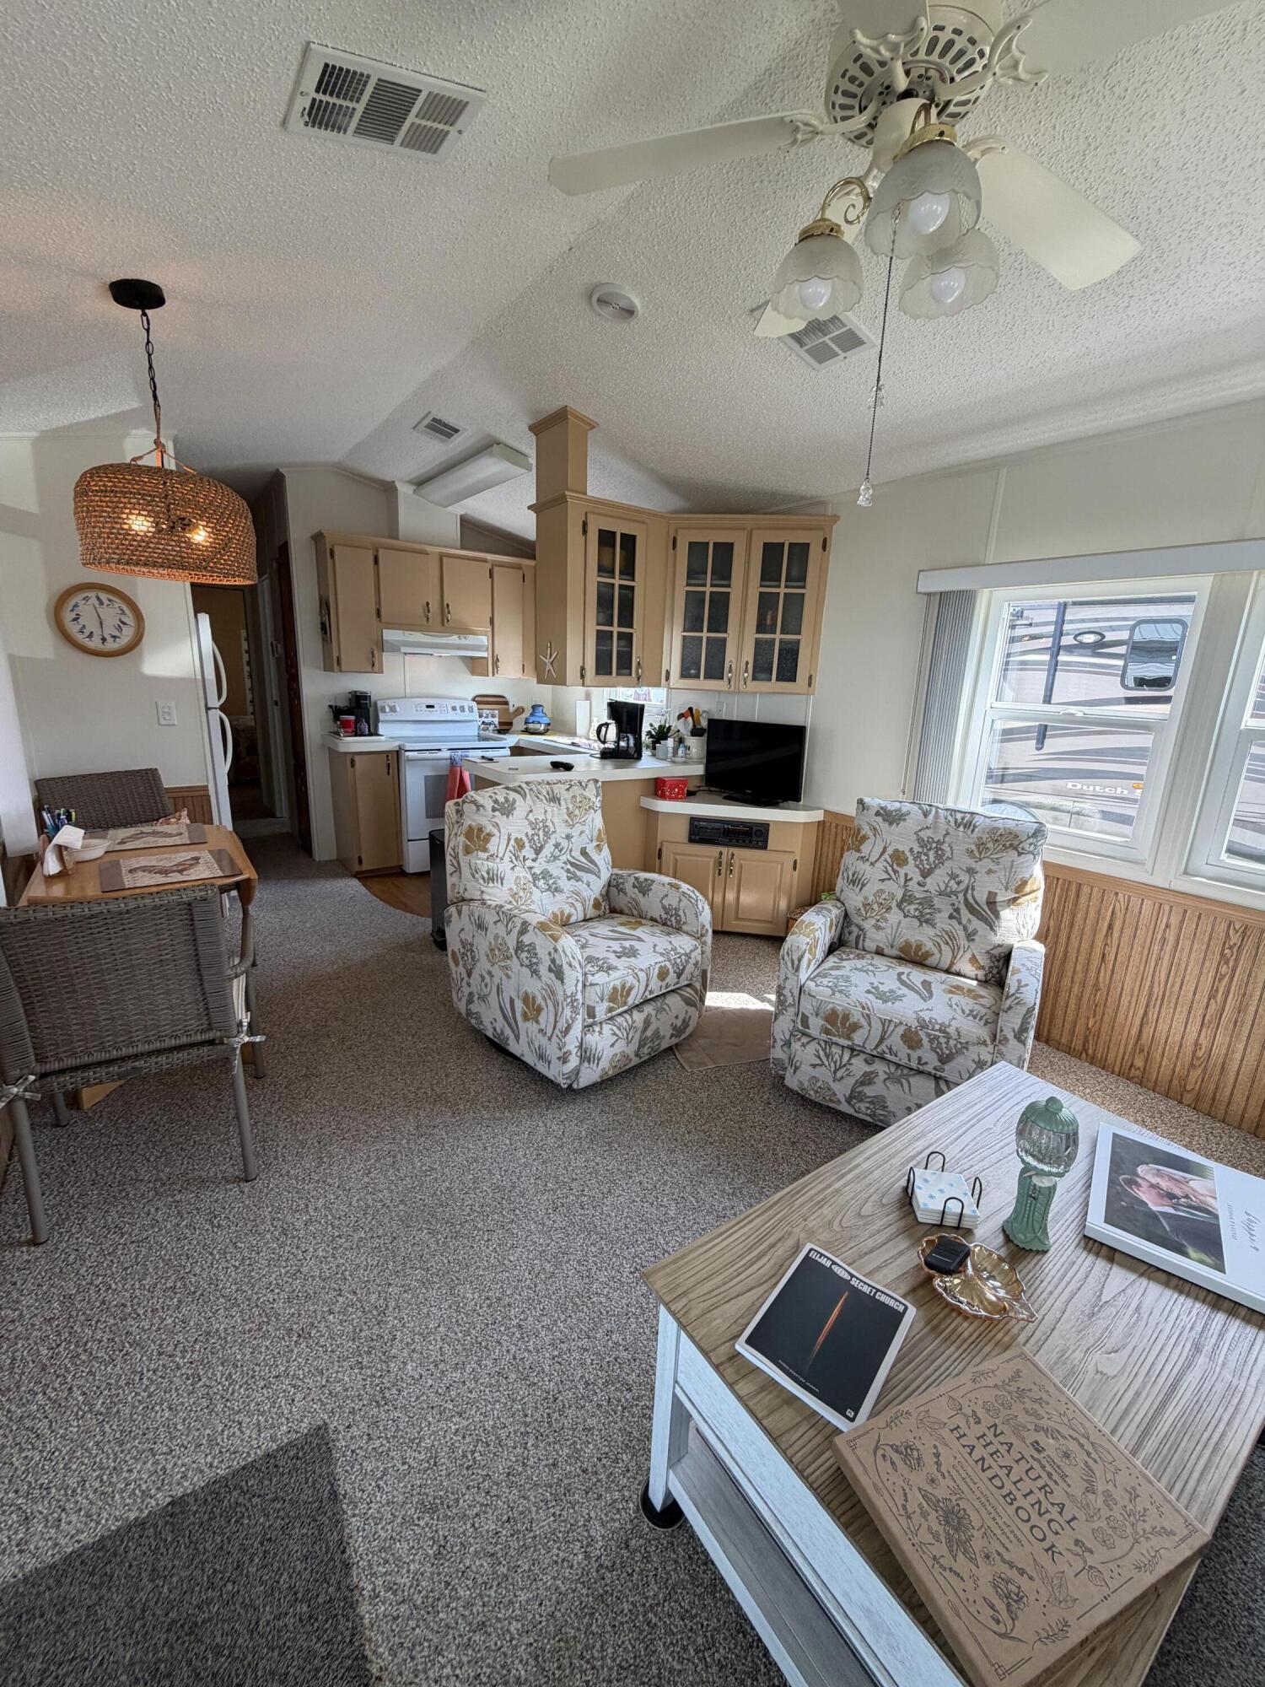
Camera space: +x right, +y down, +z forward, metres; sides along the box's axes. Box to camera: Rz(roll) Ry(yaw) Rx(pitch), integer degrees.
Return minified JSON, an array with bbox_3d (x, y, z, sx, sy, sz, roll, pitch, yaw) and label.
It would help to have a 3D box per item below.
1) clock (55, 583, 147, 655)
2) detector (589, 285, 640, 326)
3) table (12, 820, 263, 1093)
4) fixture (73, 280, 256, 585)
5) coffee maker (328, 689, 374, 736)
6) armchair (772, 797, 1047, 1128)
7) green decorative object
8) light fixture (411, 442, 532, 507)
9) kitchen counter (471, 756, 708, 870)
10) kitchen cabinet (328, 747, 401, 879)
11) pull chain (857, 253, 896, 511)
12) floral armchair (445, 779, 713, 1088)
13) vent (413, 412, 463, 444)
[{"bbox_3d":[-2.503,-1.049,3.214,0.345,0.345,0.050,-8,17,-35],"label":"clock"},{"bbox_3d":[-0.057,-1.738,2.203,0.150,0.045,0.150,11,7,-1],"label":"detector"},{"bbox_3d":[-1.702,0.412,2.472,0.600,0.740,0.850,-8,18,-35],"label":"table"},{"bbox_3d":[-1.458,-1.234,2.104,0.480,0.810,0.480,-8,18,-35],"label":"fixture"},{"bbox_3d":[-1.936,-0.896,4.695,0.270,0.320,0.260,-8,18,-35],"label":"coffee maker"},{"bbox_3d":[1.038,0.402,2.463,0.760,0.980,0.860,11,17,30],"label":"armchair"},{"bbox_3d":[0.727,0.571,1.210,0.115,0.261,0.115,12,18,35],"label":"green decorative object"},{"bbox_3d":[-0.971,-2.130,4.019,0.270,0.075,1.220,6,9,-38],"label":"light fixture"},{"bbox_3d":[-0.237,-0.039,4.119,1.350,0.914,0.670,-8,17,-35],"label":"kitchen counter"},{"bbox_3d":[-1.886,-0.253,4.821,0.345,0.870,0.590,-8,17,-35],"label":"kitchen cabinet"},{"bbox_3d":[0.486,-0.909,1.344,0.032,0.470,0.032,-8,18,-35],"label":"pull chain"},{"bbox_3d":[-0.226,0.273,2.767,0.870,0.980,0.760,16,19,42],"label":"floral armchair"},{"bbox_3d":[-1.019,-2.178,3.602,0.195,0.030,0.300,6,9,-37],"label":"vent"}]

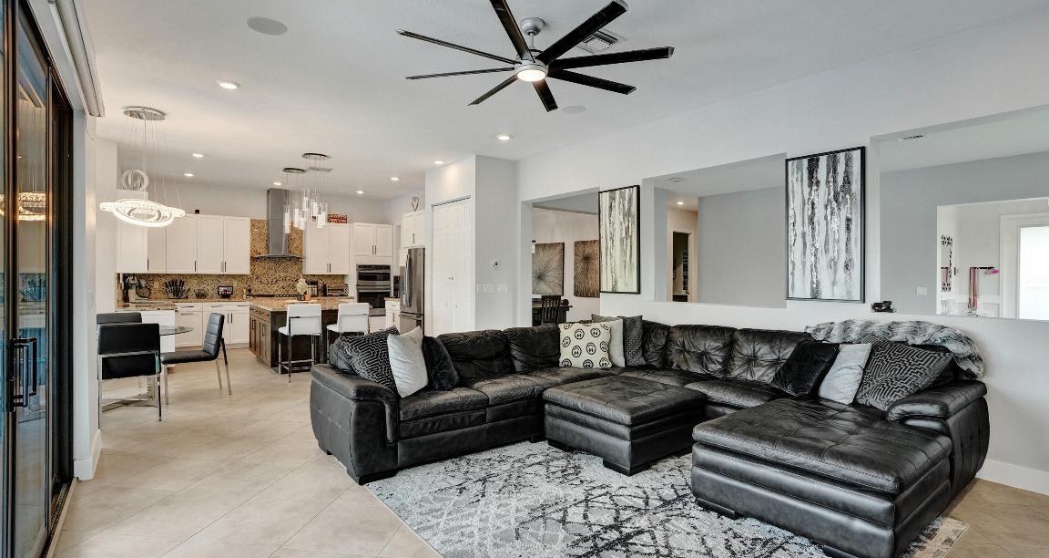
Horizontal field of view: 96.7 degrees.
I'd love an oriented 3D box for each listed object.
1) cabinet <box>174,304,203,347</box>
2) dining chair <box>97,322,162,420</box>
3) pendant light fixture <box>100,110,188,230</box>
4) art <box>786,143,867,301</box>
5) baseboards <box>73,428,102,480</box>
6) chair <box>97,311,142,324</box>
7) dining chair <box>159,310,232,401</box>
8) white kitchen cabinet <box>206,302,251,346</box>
[{"bbox_3d":[-5.975,0.842,8.241,0.430,0.880,0.630,0,0,-39],"label":"cabinet"},{"bbox_3d":[-3.715,0.855,4.398,0.430,0.900,0.620,0,0,-39],"label":"dining chair"},{"bbox_3d":[-3.992,-1.142,4.902,0.700,1.215,0.700,0,0,-39],"label":"pendant light fixture"},{"bbox_3d":[2.469,-0.421,3.851,0.045,1.210,0.565,0,0,-39],"label":"art"},{"bbox_3d":[-3.112,1.247,3.331,0.110,0.135,0.760,0,0,-39],"label":"baseboards"},{"bbox_3d":[-4.560,0.846,5.231,0.430,0.900,0.620,0,0,-39],"label":"chair"},{"bbox_3d":[-3.681,0.851,5.214,0.460,0.910,0.630,0,0,43],"label":"dining chair"},{"bbox_3d":[-5.492,0.842,8.638,0.830,0.880,0.630,0,0,-39],"label":"white kitchen cabinet"}]

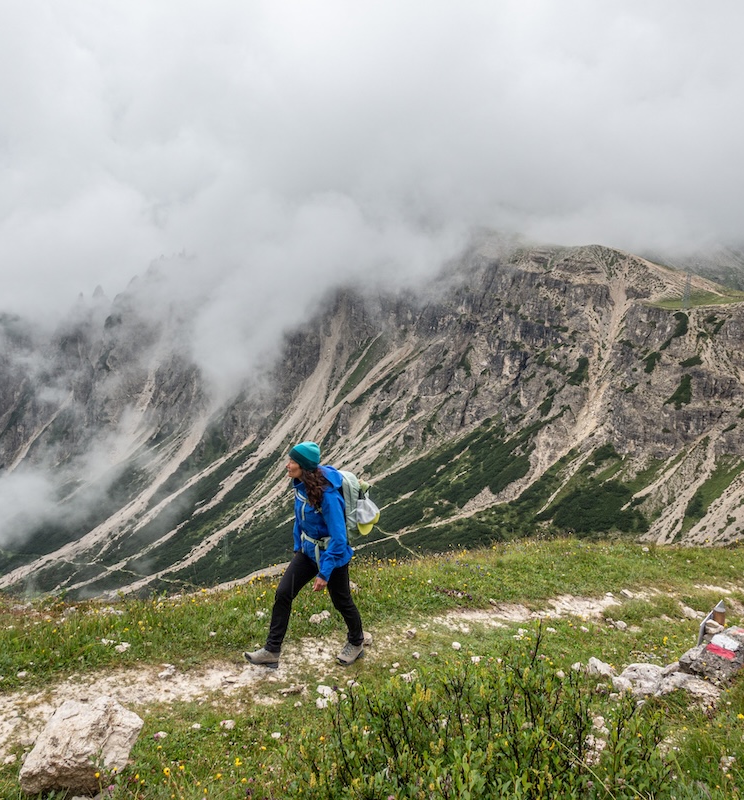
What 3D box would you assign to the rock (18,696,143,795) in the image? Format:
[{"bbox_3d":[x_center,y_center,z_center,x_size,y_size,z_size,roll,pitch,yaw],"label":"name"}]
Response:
[{"bbox_3d":[-1.392,1.645,3.820,0.480,0.350,0.410,3,7,18],"label":"rock"}]

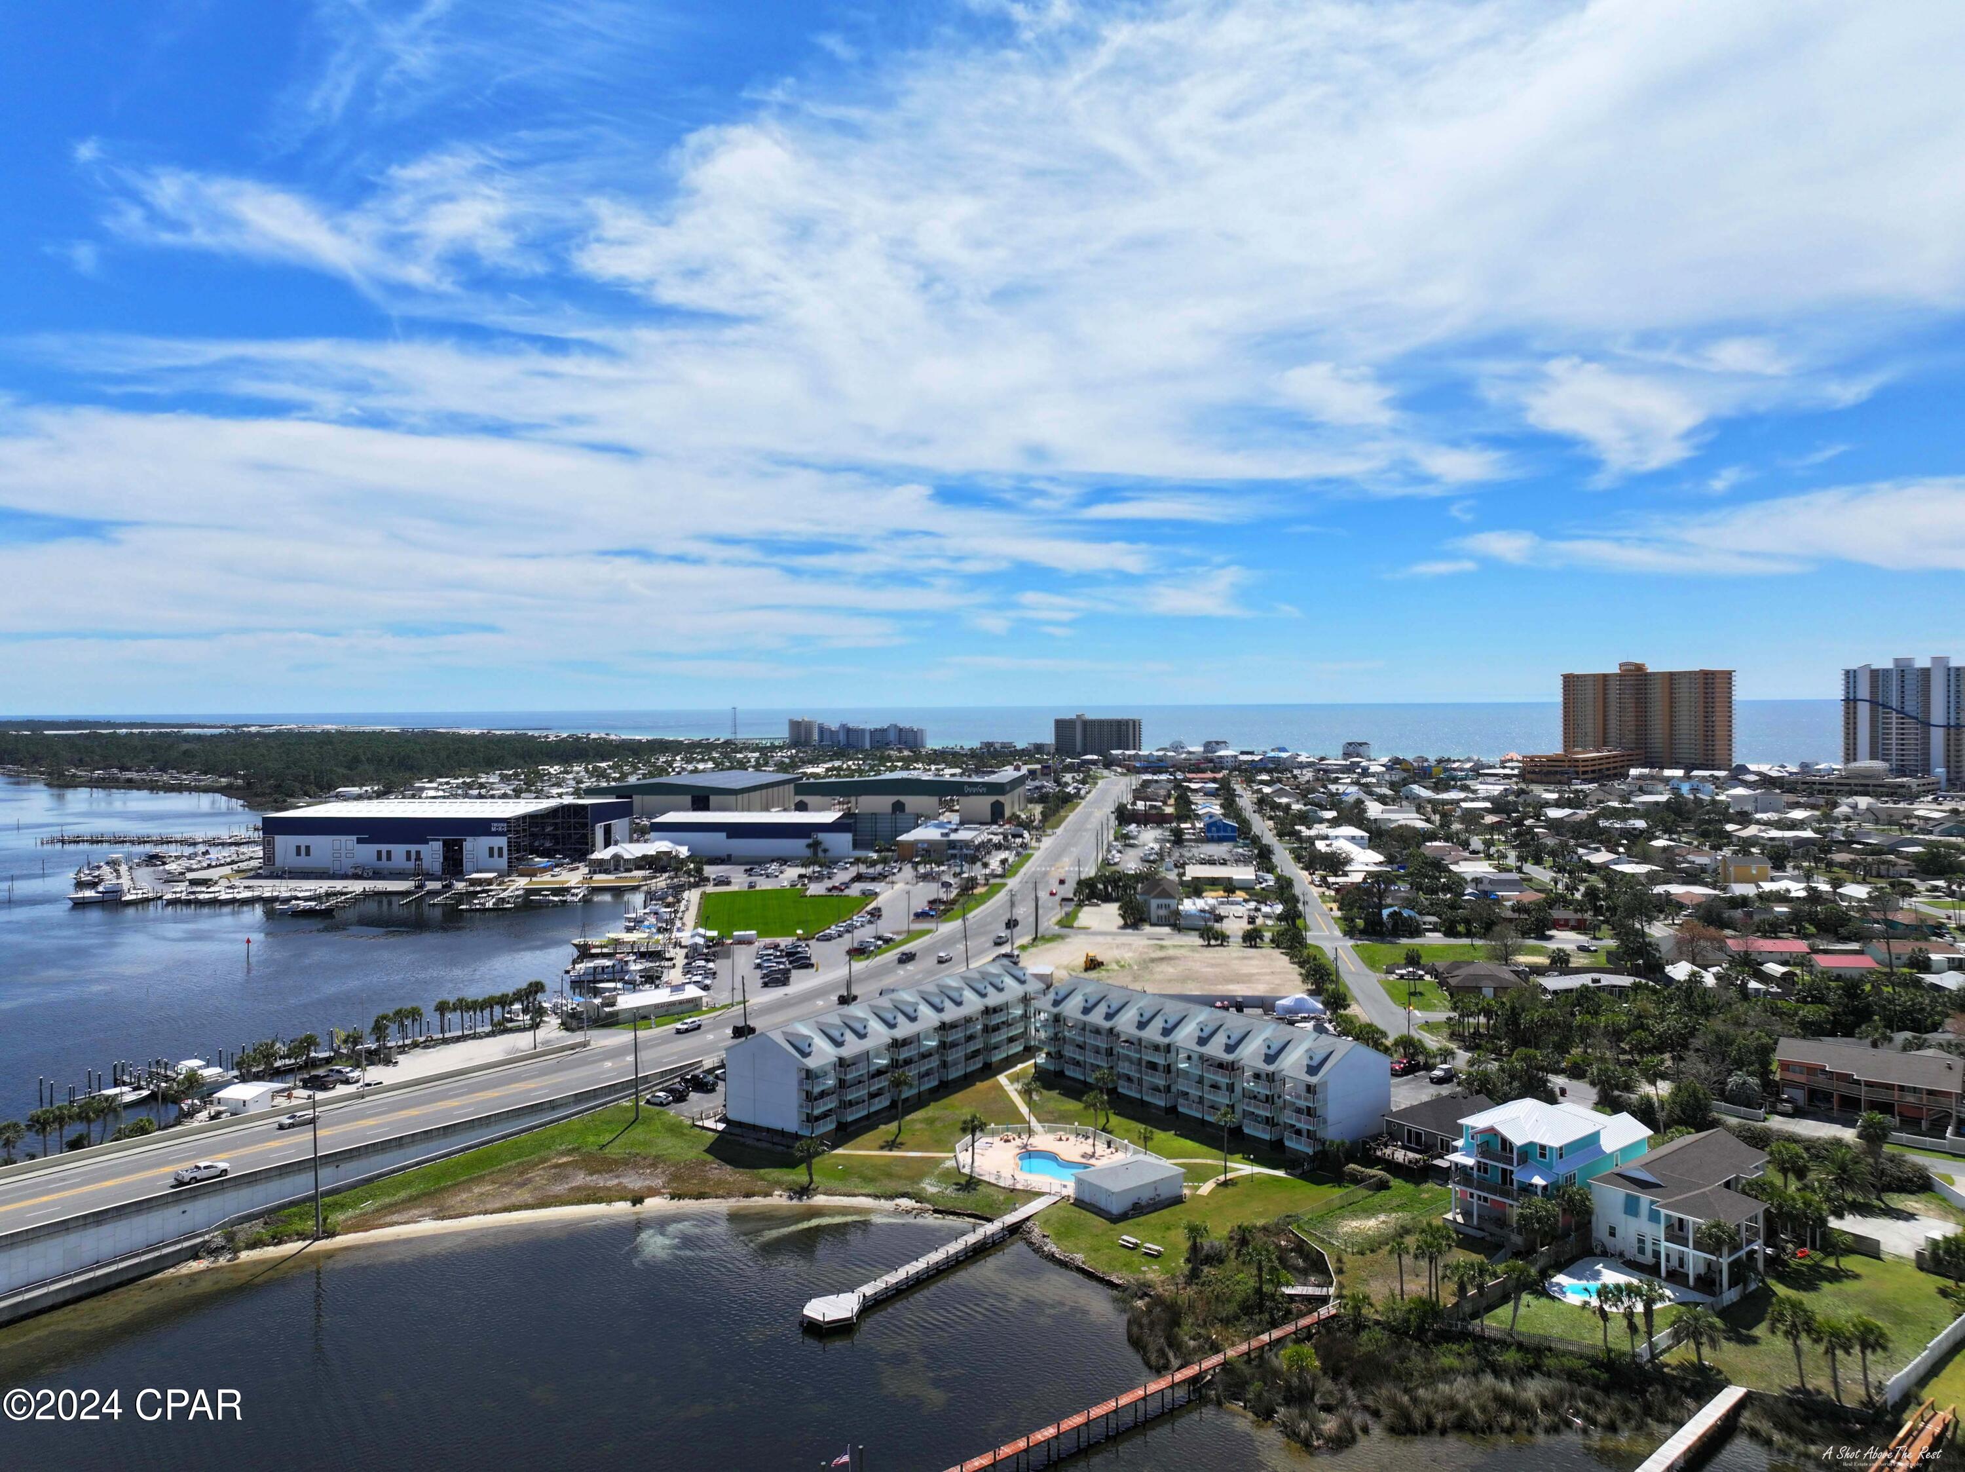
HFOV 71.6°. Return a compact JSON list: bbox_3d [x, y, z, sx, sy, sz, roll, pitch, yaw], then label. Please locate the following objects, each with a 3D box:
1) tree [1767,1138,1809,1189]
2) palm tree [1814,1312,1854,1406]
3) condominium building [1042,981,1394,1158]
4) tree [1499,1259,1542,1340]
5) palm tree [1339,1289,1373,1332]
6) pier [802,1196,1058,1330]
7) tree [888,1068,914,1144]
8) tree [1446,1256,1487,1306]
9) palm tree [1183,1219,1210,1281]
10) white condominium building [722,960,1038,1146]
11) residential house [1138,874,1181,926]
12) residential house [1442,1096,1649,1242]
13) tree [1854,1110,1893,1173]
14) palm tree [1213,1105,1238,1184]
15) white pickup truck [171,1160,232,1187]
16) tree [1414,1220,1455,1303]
[{"bbox_3d":[86.330,46.400,146.030,4.470,5.630,4.470,-1,1,0],"label":"tree"},{"bbox_3d":[65.640,48.020,104.720,2.980,6.820,2.980,-1,1,0],"label":"palm tree"},{"bbox_3d":[29.753,43.756,187.647,15.200,13.300,52.050,-2,2,-38],"label":"condominium building"},{"bbox_3d":[45.840,48.080,116.680,3.700,6.060,3.700,-1,1,0],"label":"tree"},{"bbox_3d":[34.771,53.374,126.402,2.994,3.672,2.994,-1,1,0],"label":"palm tree"},{"bbox_3d":[-3.517,52.314,137.877,5.500,1.900,37.500,1,2,39],"label":"pier"},{"bbox_3d":[-11.006,49.266,182.553,3.398,8.494,3.398,-1,1,0],"label":"tree"},{"bbox_3d":[44.886,51.587,126.381,3.422,6.261,3.422,-1,1,0],"label":"tree"},{"bbox_3d":[20.404,49.247,130.268,2.500,5.929,2.500,0,1,0],"label":"palm tree"},{"bbox_3d":[-11.620,42.900,193.880,14.500,13.010,55.110,0,2,33],"label":"white condominium building"},{"bbox_3d":[44.563,41.001,339.733,10.300,11.000,12.000,0,1,10],"label":"residential house"},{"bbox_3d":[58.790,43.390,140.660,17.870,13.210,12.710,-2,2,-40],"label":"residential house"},{"bbox_3d":[102.513,48.175,156.028,3.962,9.926,3.962,-1,1,0],"label":"tree"},{"bbox_3d":[29.139,49.046,163.170,2.854,9.174,2.854,-1,1,0],"label":"palm tree"},{"bbox_3d":[-91.857,51.413,160.536,1.950,1.800,5.500,1,0,36],"label":"white pickup truck"},{"bbox_3d":[40.630,47.480,122.100,3.540,7.480,3.540,-1,1,0],"label":"tree"}]

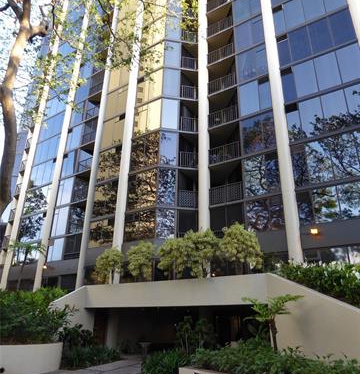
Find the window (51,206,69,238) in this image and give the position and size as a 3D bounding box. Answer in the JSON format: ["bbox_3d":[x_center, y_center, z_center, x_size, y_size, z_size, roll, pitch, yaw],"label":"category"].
[{"bbox_3d":[-10.197,3.003,29.622,1.879,2.493,0.120,-14,-27,32],"label":"window"}]

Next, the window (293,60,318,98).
[{"bbox_3d":[7.385,-6.316,20.334,1.188,2.484,0.100,-13,-28,30],"label":"window"}]

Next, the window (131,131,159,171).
[{"bbox_3d":[-2.318,-2.270,23.267,2.349,2.511,0.100,-13,-28,30],"label":"window"}]

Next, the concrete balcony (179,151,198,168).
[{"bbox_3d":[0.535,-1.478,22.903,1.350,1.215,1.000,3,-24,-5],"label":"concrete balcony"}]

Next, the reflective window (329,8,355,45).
[{"bbox_3d":[9.445,-9.352,20.197,1.183,2.475,0.100,-14,-28,30],"label":"reflective window"}]

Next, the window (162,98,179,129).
[{"bbox_3d":[-0.640,-4.937,23.826,1.175,2.511,0.100,3,-24,-5],"label":"window"}]

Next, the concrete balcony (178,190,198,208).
[{"bbox_3d":[0.477,0.988,21.806,1.350,1.215,1.000,3,-24,-5],"label":"concrete balcony"}]

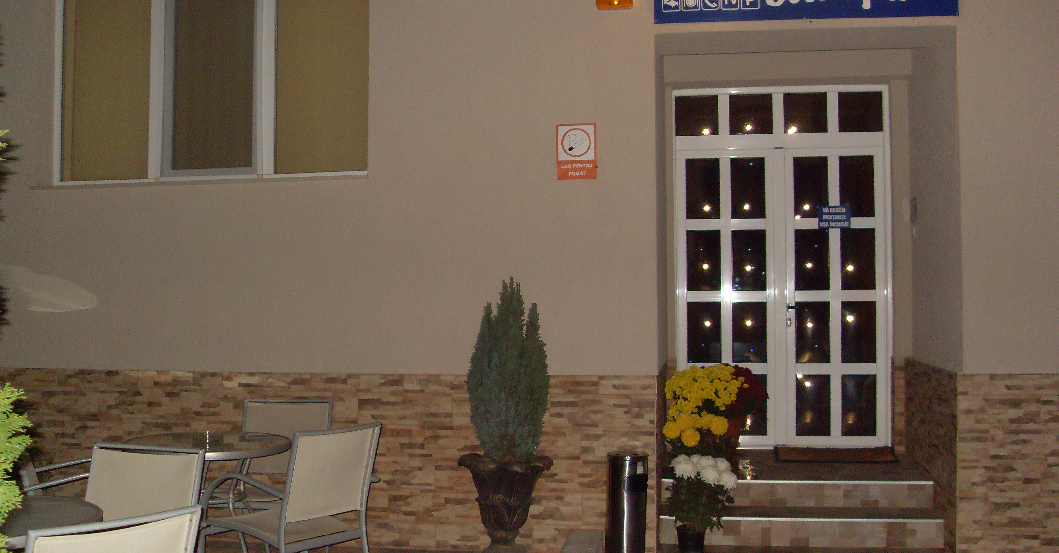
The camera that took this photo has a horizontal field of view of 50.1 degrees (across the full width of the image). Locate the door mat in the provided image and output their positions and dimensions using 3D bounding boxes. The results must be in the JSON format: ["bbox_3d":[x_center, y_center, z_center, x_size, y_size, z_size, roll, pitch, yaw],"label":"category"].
[{"bbox_3d":[2.046,1.189,7.567,0.761,0.020,0.420,-1,-1,9],"label":"door mat"}]

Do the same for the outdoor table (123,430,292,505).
[{"bbox_3d":[-1.462,1.115,5.171,0.850,0.720,0.850,0,-1,10],"label":"outdoor table"}]

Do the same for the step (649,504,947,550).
[{"bbox_3d":[1.585,1.492,6.693,1.617,0.181,0.323,0,-3,6],"label":"step"}]

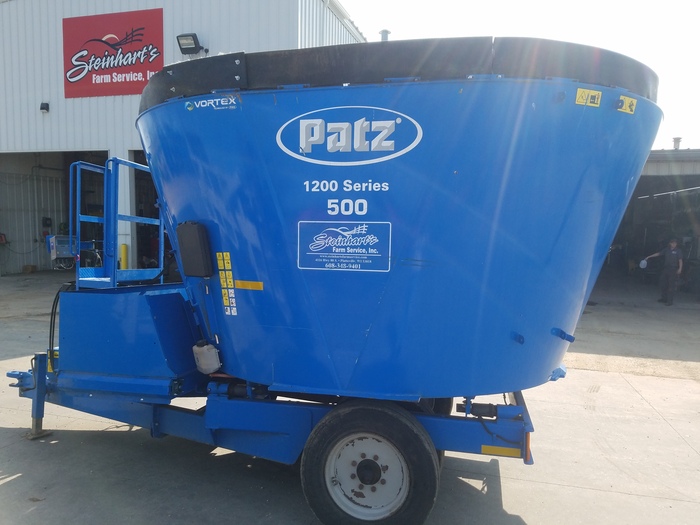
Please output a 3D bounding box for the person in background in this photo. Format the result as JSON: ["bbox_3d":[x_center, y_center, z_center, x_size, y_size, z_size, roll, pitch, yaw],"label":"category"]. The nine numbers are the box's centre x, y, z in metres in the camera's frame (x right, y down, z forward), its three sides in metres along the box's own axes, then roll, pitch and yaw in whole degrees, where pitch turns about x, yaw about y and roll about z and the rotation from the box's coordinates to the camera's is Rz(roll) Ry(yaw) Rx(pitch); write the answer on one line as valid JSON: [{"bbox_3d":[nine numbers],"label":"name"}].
[{"bbox_3d":[8.194,0.274,13.700,0.920,1.720,0.450,5,6,41],"label":"person in background"}]

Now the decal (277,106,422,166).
[{"bbox_3d":[-0.013,-0.759,3.159,0.903,0.352,0.020,2,9,14],"label":"decal"}]

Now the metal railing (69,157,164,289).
[{"bbox_3d":[-2.106,-0.334,4.804,0.429,1.125,0.813,2,2,14],"label":"metal railing"}]

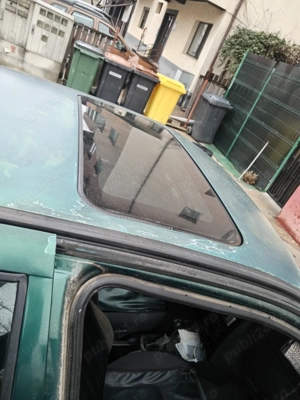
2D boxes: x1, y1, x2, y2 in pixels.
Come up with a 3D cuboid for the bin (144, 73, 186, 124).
[{"bbox_3d":[0.281,-1.963,6.495,0.570,1.050,0.710,18,28,-12],"label":"bin"}]

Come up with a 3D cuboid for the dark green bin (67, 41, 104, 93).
[{"bbox_3d":[-1.307,-2.552,6.260,0.570,1.050,0.710,16,28,-16],"label":"dark green bin"}]

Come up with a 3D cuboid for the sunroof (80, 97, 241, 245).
[{"bbox_3d":[-0.031,-0.169,1.063,0.424,0.045,0.862,14,29,-20],"label":"sunroof"}]

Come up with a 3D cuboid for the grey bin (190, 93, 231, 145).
[{"bbox_3d":[1.302,-1.821,7.110,0.490,0.960,0.560,12,30,-23],"label":"grey bin"}]

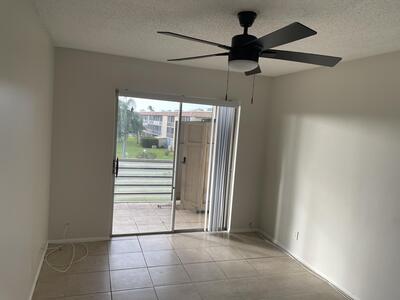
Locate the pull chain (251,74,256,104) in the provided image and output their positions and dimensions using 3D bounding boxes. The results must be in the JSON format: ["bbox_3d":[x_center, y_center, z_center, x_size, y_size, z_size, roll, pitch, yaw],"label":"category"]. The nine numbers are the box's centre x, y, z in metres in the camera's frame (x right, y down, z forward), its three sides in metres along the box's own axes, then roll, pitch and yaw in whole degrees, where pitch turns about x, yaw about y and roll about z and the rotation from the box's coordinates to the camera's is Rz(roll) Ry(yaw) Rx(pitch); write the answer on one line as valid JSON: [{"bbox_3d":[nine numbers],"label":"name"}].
[{"bbox_3d":[0.395,-0.459,2.195,0.015,0.250,0.015,2,6,-19],"label":"pull chain"}]

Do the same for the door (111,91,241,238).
[{"bbox_3d":[-0.310,0.256,4.335,1.780,1.980,0.110,2,6,-19],"label":"door"}]

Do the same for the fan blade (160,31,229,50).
[{"bbox_3d":[-0.002,-0.682,1.888,0.525,0.022,0.131,0,19,-38],"label":"fan blade"}]

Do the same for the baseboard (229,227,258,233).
[{"bbox_3d":[0.714,1.276,4.752,0.490,0.055,0.017,2,6,-19],"label":"baseboard"}]

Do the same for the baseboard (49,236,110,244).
[{"bbox_3d":[-1.573,1.182,3.960,0.740,0.055,0.017,2,6,-19],"label":"baseboard"}]

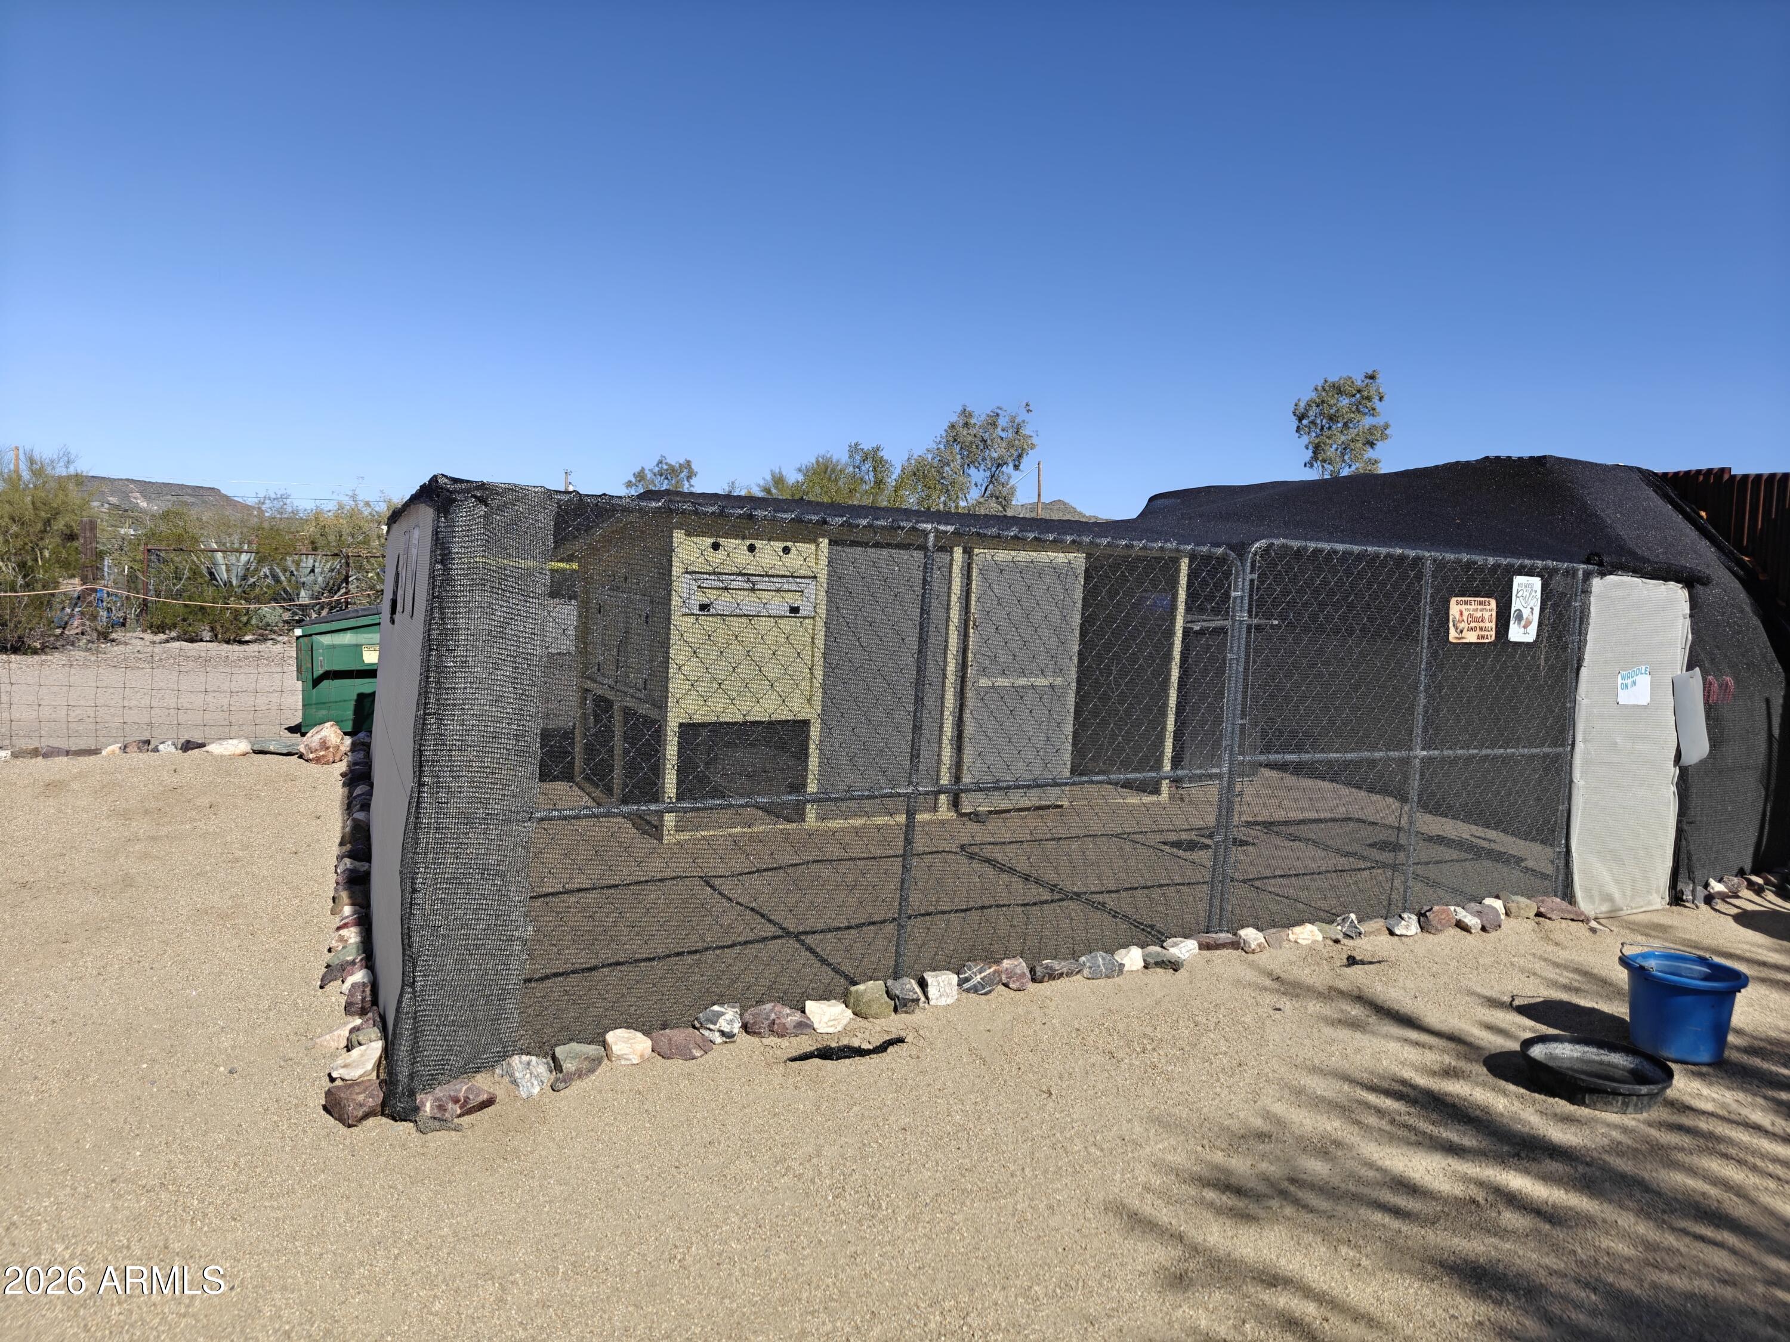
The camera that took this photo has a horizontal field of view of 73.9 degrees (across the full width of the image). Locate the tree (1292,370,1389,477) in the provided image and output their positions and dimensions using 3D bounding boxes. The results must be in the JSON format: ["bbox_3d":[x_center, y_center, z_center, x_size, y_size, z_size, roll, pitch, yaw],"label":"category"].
[{"bbox_3d":[10.191,-3.662,27.773,2.700,6.648,2.600,4,5,20],"label":"tree"}]

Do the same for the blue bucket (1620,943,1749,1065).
[{"bbox_3d":[2.420,1.037,3.649,0.330,0.280,0.310,-1,5,-33],"label":"blue bucket"}]

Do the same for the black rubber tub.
[{"bbox_3d":[1.964,1.137,3.341,0.375,0.092,0.375,5,5,32],"label":"black rubber tub"}]

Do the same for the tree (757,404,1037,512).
[{"bbox_3d":[-0.061,-3.621,28.810,6.800,5.591,5.000,2,4,0],"label":"tree"}]

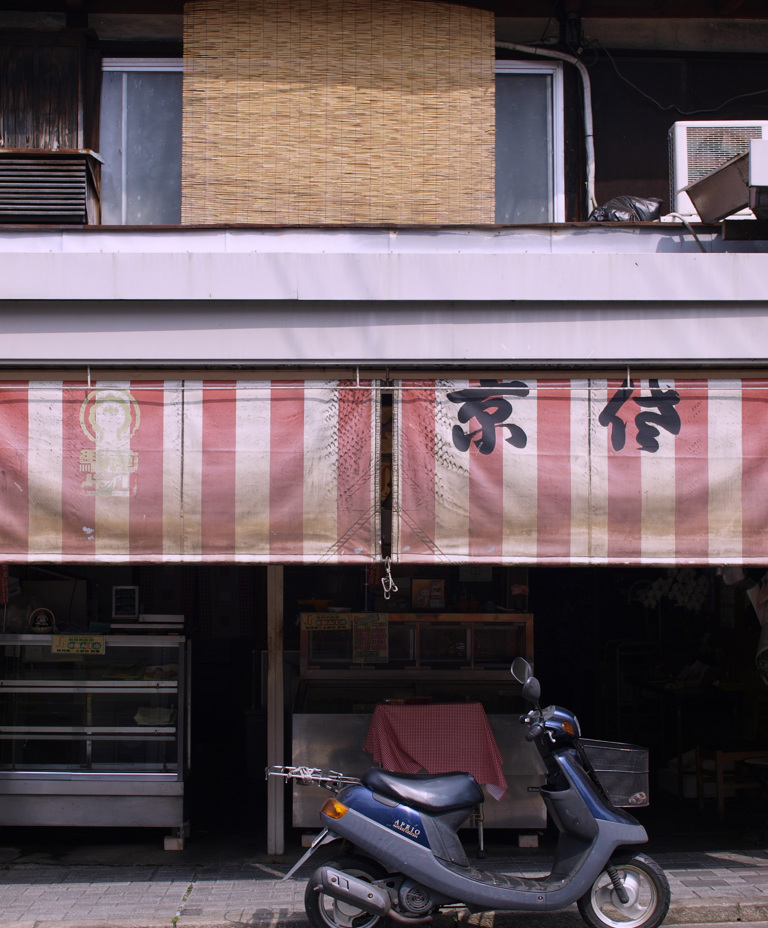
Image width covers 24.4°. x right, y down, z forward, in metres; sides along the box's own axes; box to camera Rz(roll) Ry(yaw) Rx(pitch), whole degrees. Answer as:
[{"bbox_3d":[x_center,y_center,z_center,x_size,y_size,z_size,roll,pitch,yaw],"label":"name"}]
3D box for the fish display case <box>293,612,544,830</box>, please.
[{"bbox_3d":[0.183,1.315,9.290,1.280,1.090,0.720,0,-3,0],"label":"fish display case"}]

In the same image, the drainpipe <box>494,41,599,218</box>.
[{"bbox_3d":[0.906,-1.870,9.900,0.570,0.990,0.120,0,-3,0],"label":"drainpipe"}]

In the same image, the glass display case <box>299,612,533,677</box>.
[{"bbox_3d":[0.177,0.955,9.470,1.220,0.340,0.400,0,-3,0],"label":"glass display case"}]

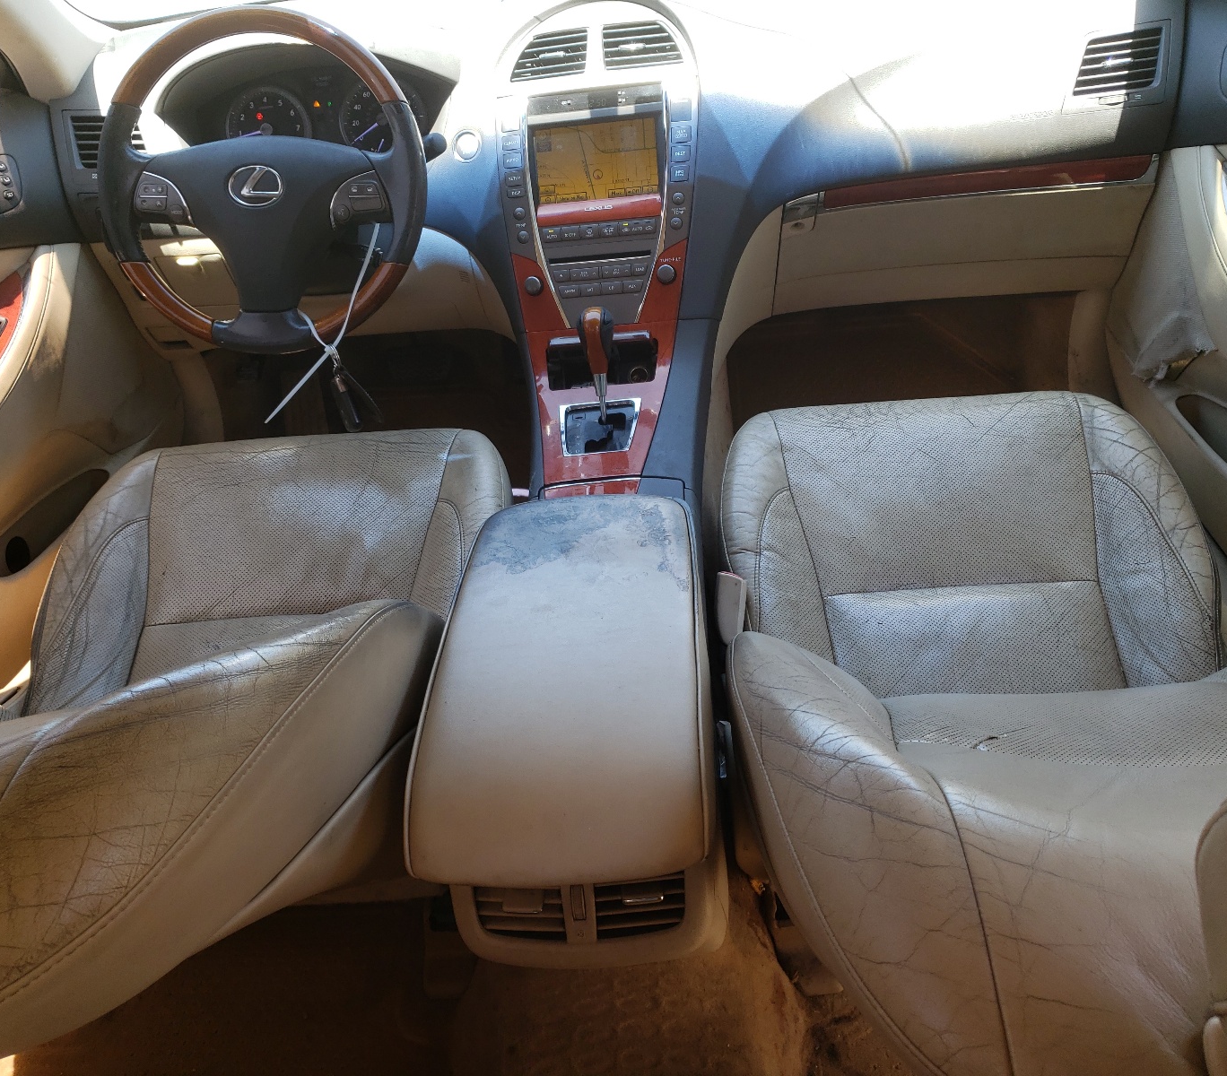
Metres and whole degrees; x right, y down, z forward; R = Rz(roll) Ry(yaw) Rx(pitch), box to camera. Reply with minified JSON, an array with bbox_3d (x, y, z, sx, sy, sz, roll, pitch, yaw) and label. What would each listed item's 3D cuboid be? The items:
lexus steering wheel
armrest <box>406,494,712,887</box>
[{"bbox_3d":[-0.401,-0.407,1.252,0.385,0.385,0.090,-4,8,4],"label":"lexus steering wheel"},{"bbox_3d":[-0.028,0.102,0.828,0.195,0.072,0.380,-4,33,4],"label":"armrest"}]

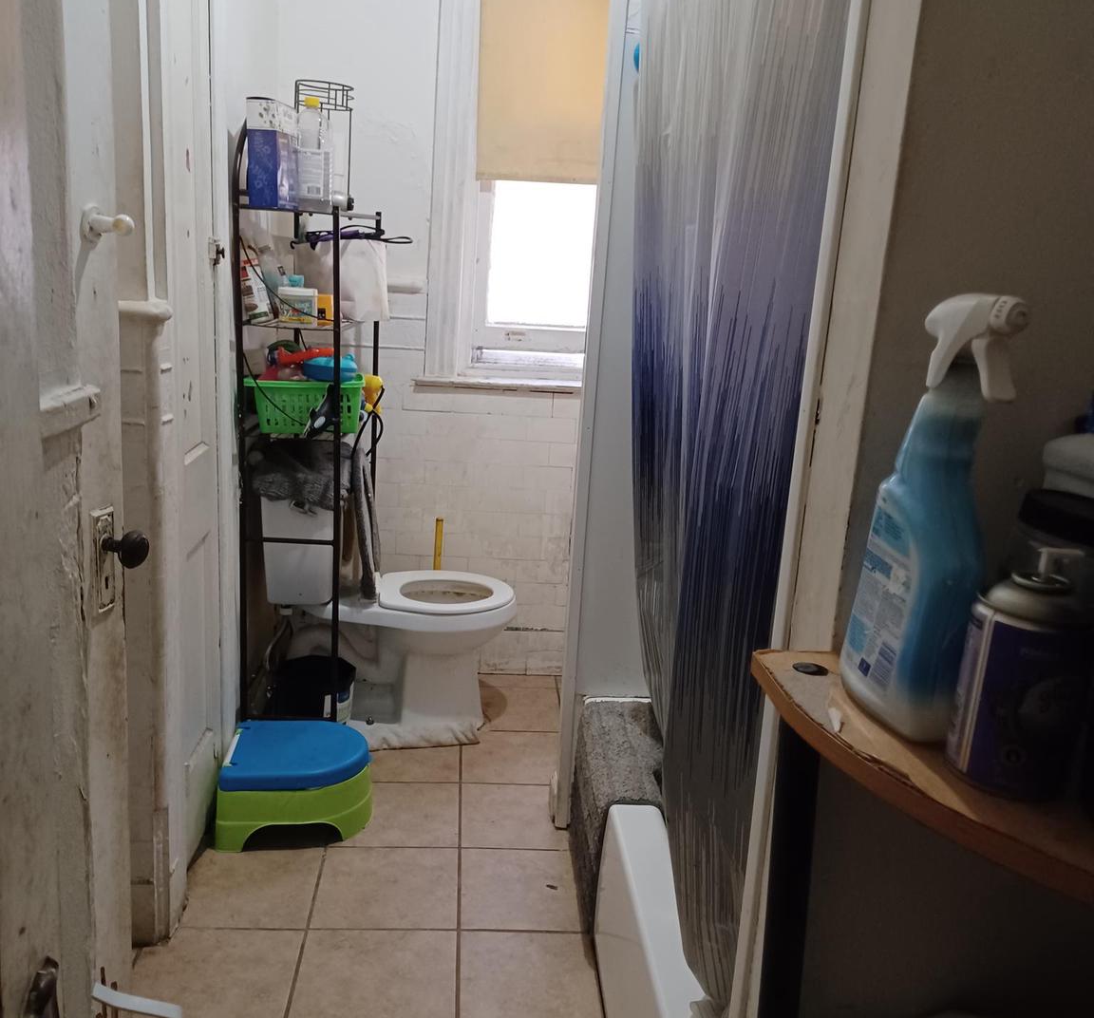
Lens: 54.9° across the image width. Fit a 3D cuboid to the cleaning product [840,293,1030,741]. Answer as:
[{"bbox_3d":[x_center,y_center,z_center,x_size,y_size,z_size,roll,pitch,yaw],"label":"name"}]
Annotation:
[{"bbox_3d":[0.249,0.000,0.671,0.064,0.274,0.121,0,15,-13],"label":"cleaning product"}]

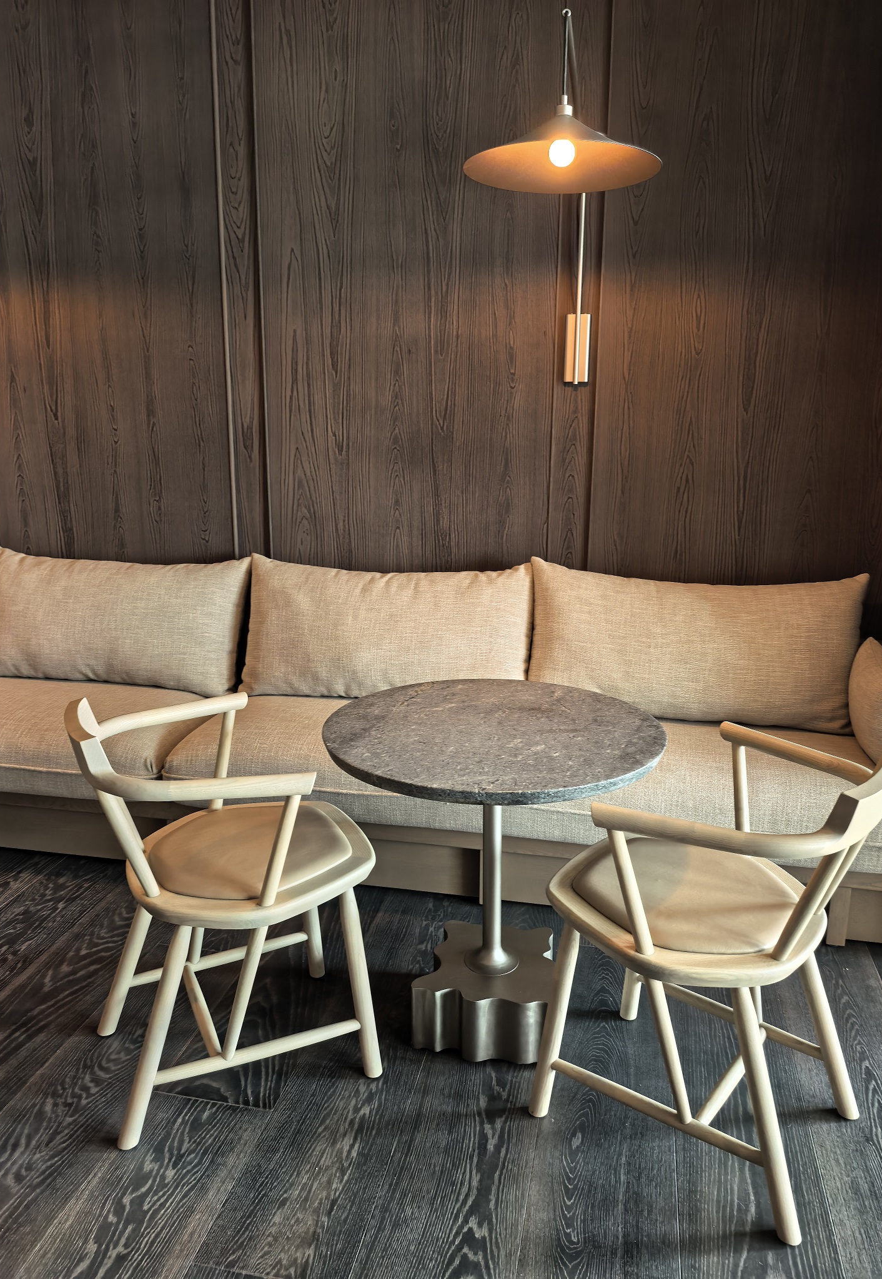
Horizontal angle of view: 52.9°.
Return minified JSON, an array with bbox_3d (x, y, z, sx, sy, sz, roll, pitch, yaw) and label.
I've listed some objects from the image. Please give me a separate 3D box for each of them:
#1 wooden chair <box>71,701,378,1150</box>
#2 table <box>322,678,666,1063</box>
[{"bbox_3d":[-0.441,0.507,1.835,0.562,0.792,0.564,-6,15,-25],"label":"wooden chair"},{"bbox_3d":[0.113,0.527,1.945,0.703,0.712,0.703,1,13,0],"label":"table"}]

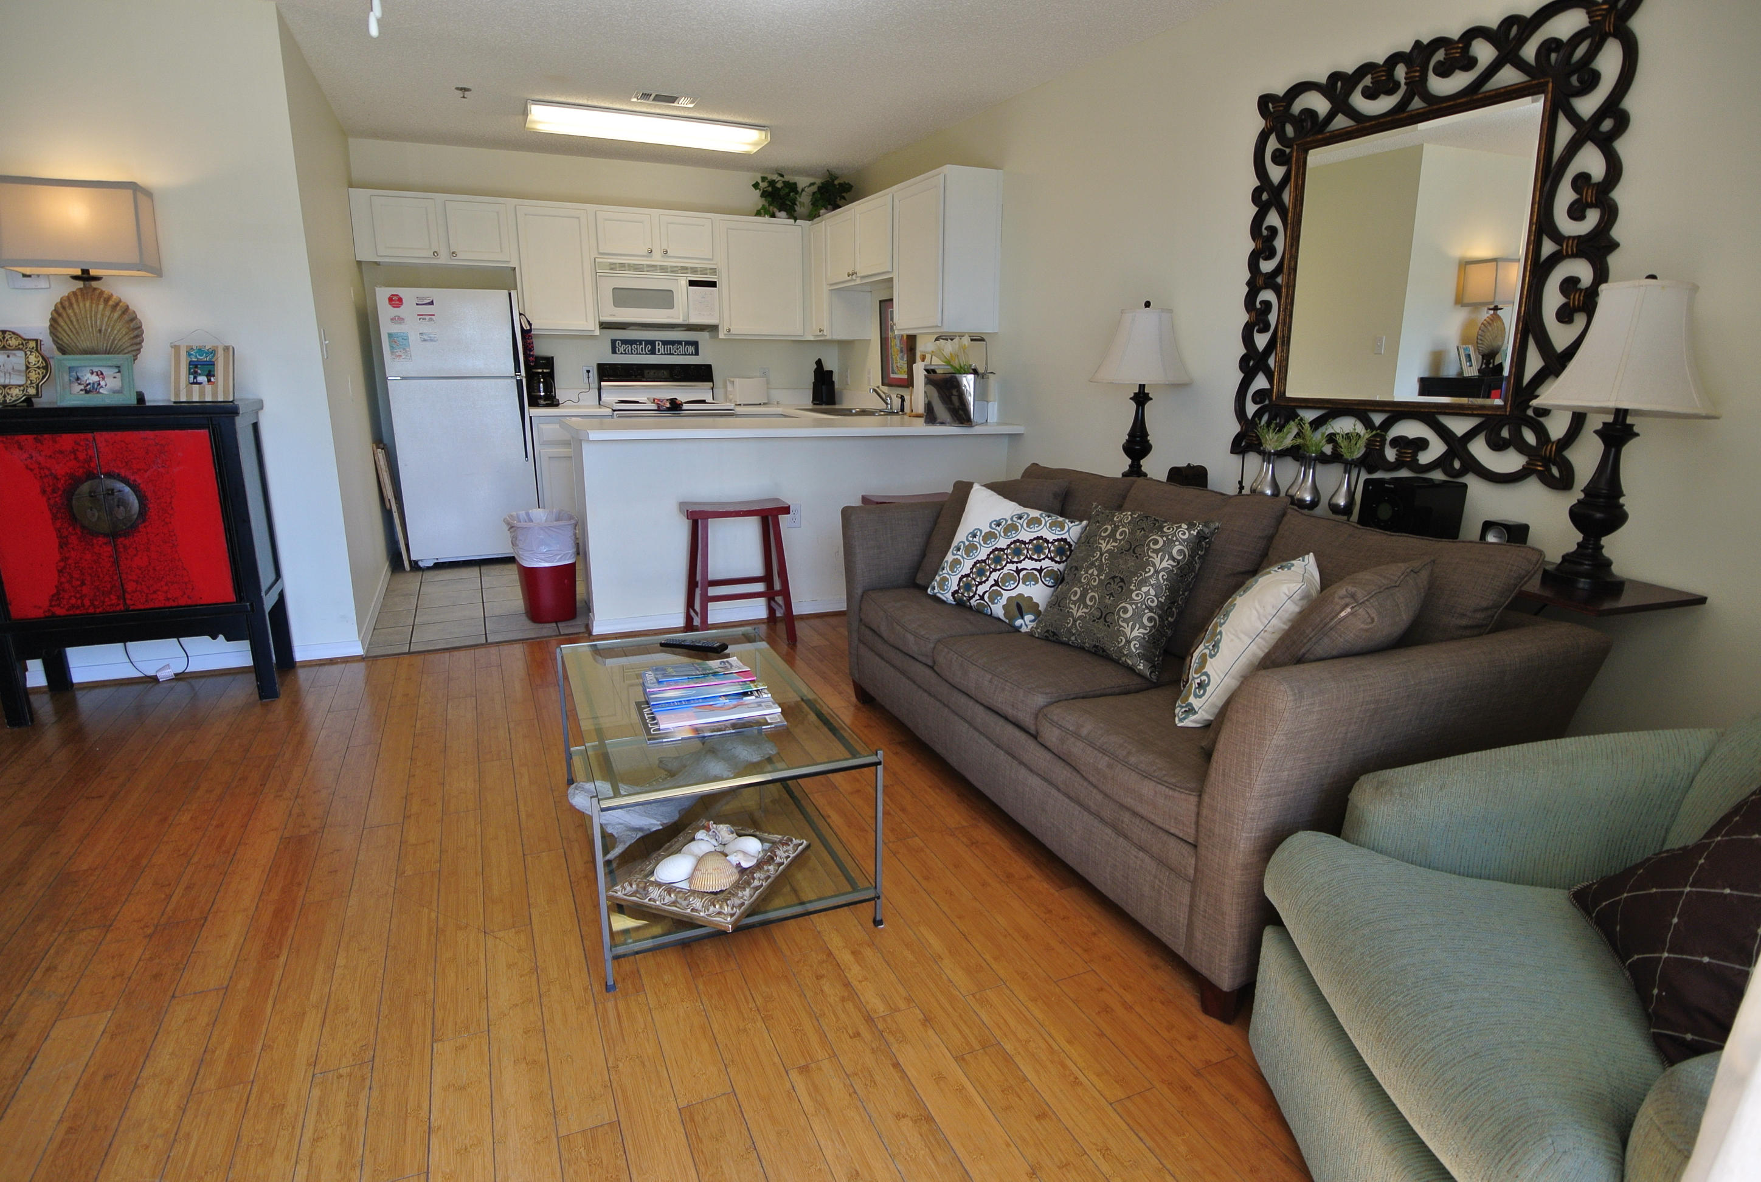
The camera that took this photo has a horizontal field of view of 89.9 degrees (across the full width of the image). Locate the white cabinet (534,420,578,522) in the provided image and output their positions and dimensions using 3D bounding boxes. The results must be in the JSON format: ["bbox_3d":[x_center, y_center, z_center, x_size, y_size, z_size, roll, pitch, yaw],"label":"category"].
[{"bbox_3d":[-1.970,-0.677,5.645,0.455,0.860,0.620,-6,15,-24],"label":"white cabinet"}]

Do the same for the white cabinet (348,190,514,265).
[{"bbox_3d":[-2.648,-2.149,5.276,0.855,0.392,0.315,-6,16,-24],"label":"white cabinet"}]

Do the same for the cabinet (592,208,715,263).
[{"bbox_3d":[-1.464,-2.267,5.663,0.764,0.310,0.325,-6,15,-24],"label":"cabinet"}]

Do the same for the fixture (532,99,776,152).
[{"bbox_3d":[-1.230,-2.461,4.702,1.220,0.077,0.290,-6,16,-24],"label":"fixture"}]

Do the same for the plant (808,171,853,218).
[{"bbox_3d":[-0.337,-2.642,5.963,0.330,0.300,0.290,-6,15,-24],"label":"plant"}]

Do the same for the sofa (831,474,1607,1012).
[{"bbox_3d":[0.695,0.163,2.595,0.950,0.850,2.010,-6,16,-24],"label":"sofa"}]

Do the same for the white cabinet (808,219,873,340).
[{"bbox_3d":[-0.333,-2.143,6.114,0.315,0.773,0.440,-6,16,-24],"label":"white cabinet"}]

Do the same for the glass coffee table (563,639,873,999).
[{"bbox_3d":[-0.458,0.455,2.244,0.605,0.430,0.985,-5,16,-22],"label":"glass coffee table"}]

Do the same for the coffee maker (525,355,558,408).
[{"bbox_3d":[-2.175,-1.342,5.651,0.180,0.310,0.230,-6,16,-24],"label":"coffee maker"}]

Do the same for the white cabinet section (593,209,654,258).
[{"bbox_3d":[-1.662,-2.276,5.667,0.365,0.280,0.325,-6,16,-24],"label":"white cabinet section"}]

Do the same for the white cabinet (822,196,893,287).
[{"bbox_3d":[0.007,-2.094,5.339,0.328,0.457,0.960,-6,15,-24],"label":"white cabinet"}]

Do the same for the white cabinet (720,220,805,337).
[{"bbox_3d":[-0.846,-2.155,6.123,0.600,0.778,0.315,-6,16,-24],"label":"white cabinet"}]

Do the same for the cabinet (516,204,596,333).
[{"bbox_3d":[-2.020,-1.988,5.466,0.455,0.770,0.325,-6,15,-24],"label":"cabinet"}]

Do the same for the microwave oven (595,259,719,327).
[{"bbox_3d":[-1.486,-1.938,5.832,0.770,0.400,0.400,-6,16,-24],"label":"microwave oven"}]

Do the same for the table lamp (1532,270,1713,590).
[{"bbox_3d":[1.672,-0.351,2.009,0.335,0.690,0.335,-6,15,-24],"label":"table lamp"}]

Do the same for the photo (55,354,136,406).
[{"bbox_3d":[-2.563,-0.691,2.896,0.200,0.170,0.035,-6,-2,-24],"label":"photo"}]

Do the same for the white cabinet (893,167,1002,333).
[{"bbox_3d":[0.333,-1.751,4.640,0.315,0.775,0.610,-6,16,-24],"label":"white cabinet"}]

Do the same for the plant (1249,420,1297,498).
[{"bbox_3d":[1.305,-0.433,2.933,0.130,0.270,0.140,-6,15,-24],"label":"plant"}]

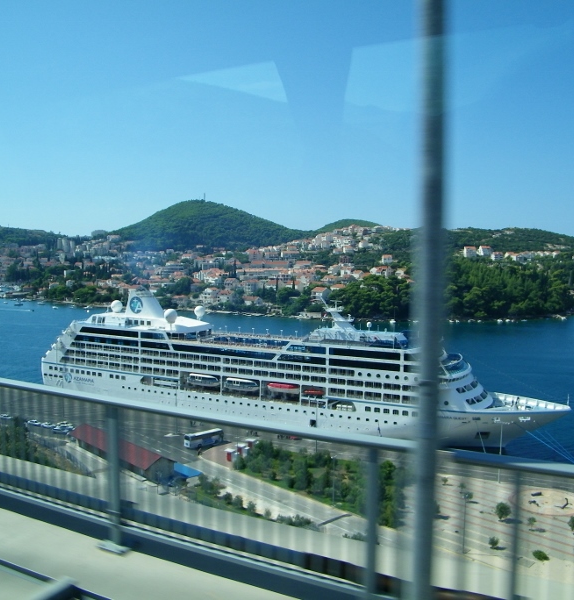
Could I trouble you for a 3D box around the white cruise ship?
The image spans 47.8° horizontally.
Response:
[{"bbox_3d":[-4.755,20.576,212.955,180.450,44.000,27.000,3,6,24],"label":"white cruise ship"}]

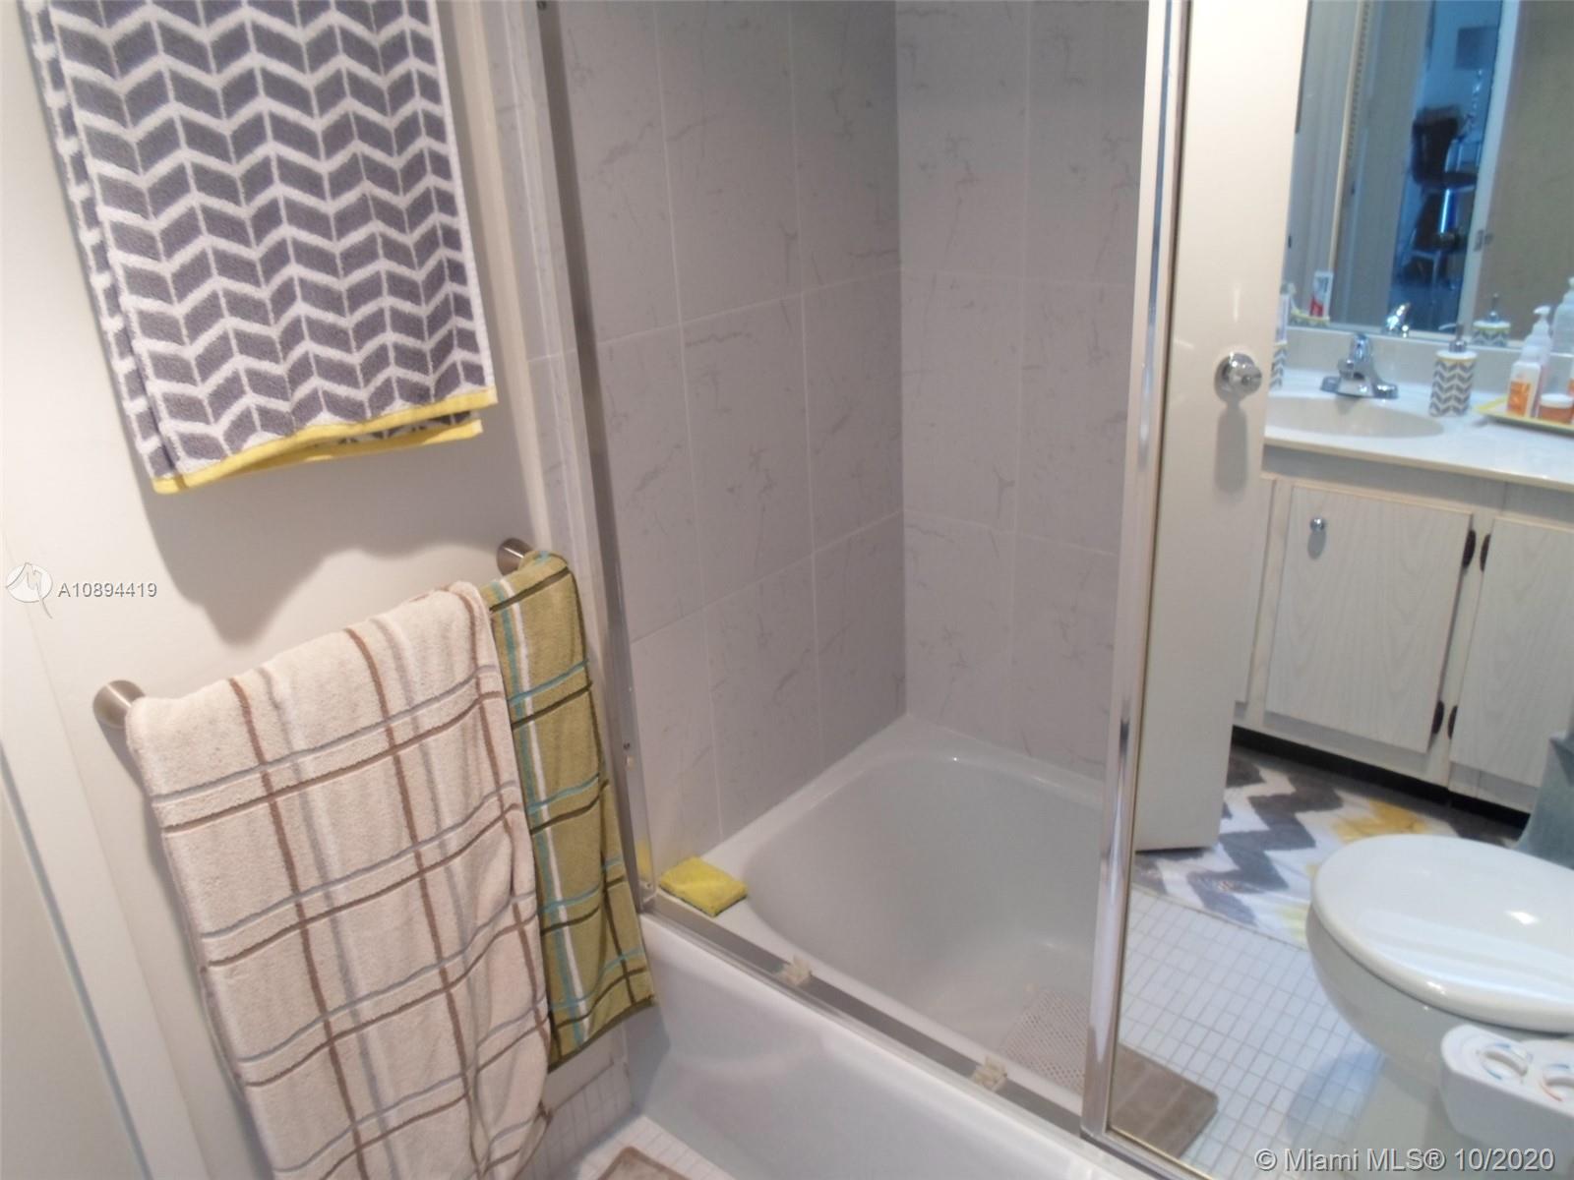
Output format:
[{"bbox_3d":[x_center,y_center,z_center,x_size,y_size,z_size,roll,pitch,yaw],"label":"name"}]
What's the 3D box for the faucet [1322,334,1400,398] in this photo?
[{"bbox_3d":[1.252,-0.490,2.488,0.160,0.133,0.145,16,30,37],"label":"faucet"}]

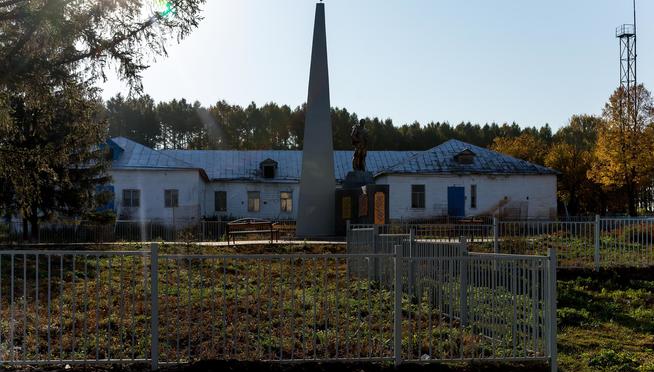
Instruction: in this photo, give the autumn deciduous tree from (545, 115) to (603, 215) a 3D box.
[{"bbox_3d":[21.904,-1.790,64.262,4.900,9.147,4.900,0,-4,-6],"label":"autumn deciduous tree"}]

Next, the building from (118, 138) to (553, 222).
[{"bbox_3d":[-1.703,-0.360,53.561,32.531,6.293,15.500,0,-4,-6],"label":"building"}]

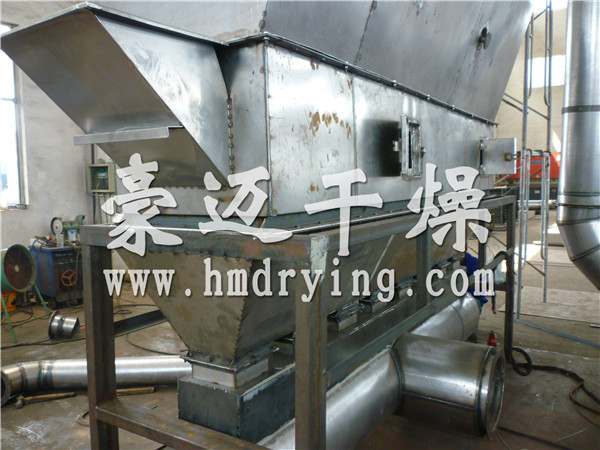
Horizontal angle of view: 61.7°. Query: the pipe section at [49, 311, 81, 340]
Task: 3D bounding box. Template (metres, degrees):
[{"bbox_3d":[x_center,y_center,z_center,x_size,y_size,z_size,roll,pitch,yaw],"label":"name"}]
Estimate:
[{"bbox_3d":[-2.377,1.027,5.091,0.219,0.294,0.294,11,5,-4],"label":"pipe section"}]

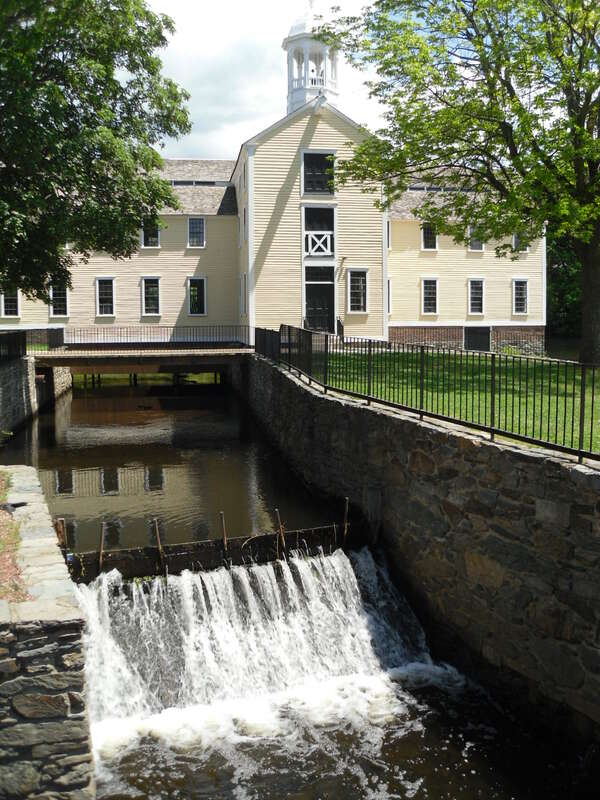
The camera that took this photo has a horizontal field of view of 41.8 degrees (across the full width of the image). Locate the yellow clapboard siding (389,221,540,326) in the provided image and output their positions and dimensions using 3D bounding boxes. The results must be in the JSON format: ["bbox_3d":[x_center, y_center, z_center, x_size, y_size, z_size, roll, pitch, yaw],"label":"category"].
[{"bbox_3d":[9.439,-7.179,44.415,9.340,5.790,0.250,-1,6,-9],"label":"yellow clapboard siding"}]

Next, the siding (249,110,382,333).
[{"bbox_3d":[0.877,-8.083,36.414,6.290,10.620,0.250,-1,6,-9],"label":"siding"}]

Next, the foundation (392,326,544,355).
[{"bbox_3d":[9.547,-3.401,44.865,9.490,1.590,0.350,-1,6,-9],"label":"foundation"}]

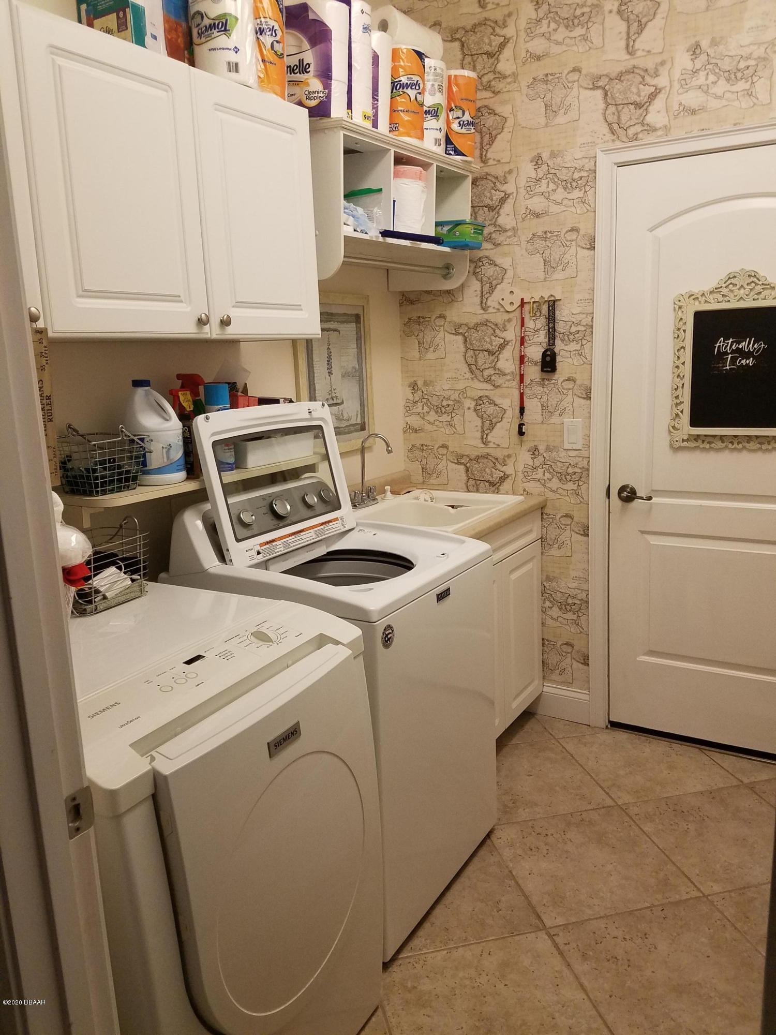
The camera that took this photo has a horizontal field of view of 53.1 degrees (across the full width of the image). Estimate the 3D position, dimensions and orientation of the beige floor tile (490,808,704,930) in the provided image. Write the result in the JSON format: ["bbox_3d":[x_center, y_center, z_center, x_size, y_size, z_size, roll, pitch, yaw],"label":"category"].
[{"bbox_3d":[0.575,0.991,2.244,0.458,0.010,0.458,-5,11,-12],"label":"beige floor tile"}]

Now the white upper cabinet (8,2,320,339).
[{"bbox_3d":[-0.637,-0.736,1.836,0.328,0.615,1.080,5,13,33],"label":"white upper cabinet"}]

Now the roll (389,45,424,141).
[{"bbox_3d":[0.058,-1.356,2.532,0.118,0.282,0.118,-2,12,2],"label":"roll"}]

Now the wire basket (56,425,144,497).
[{"bbox_3d":[-0.692,-0.144,1.844,0.232,0.168,0.190,5,13,33],"label":"wire basket"}]

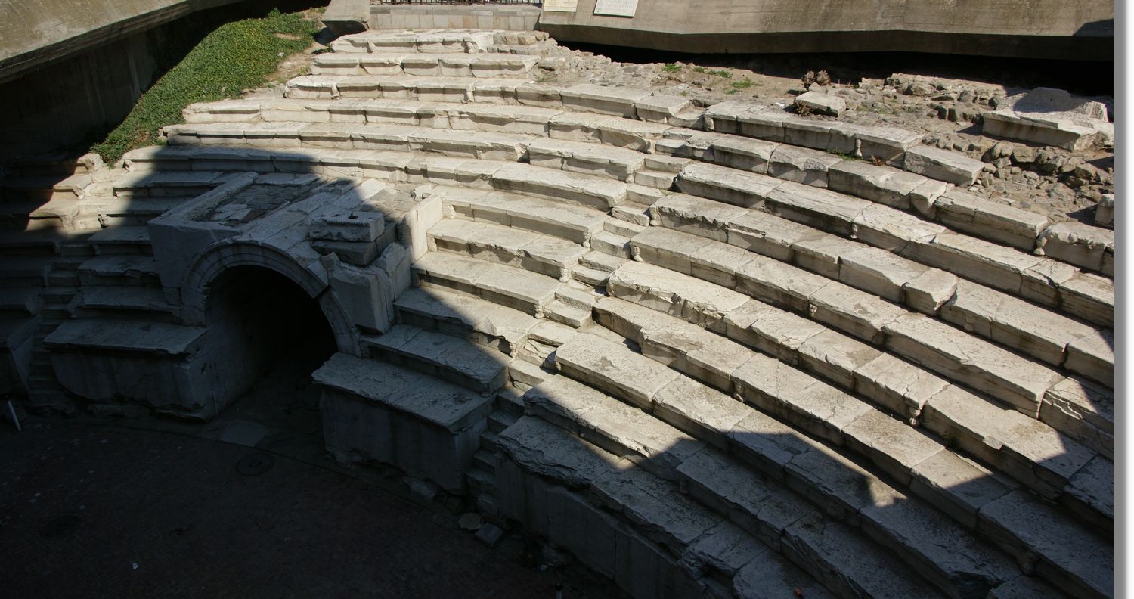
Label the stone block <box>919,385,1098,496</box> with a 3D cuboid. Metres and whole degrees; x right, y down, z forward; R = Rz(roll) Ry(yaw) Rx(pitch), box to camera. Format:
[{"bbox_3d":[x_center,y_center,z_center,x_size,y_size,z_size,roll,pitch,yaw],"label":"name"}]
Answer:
[{"bbox_3d":[5.670,1.800,11.080,0.680,0.390,1.900,-17,31,-31],"label":"stone block"}]

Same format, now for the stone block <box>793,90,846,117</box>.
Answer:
[{"bbox_3d":[5.230,-4.040,17.600,0.830,0.230,0.760,17,31,30],"label":"stone block"}]

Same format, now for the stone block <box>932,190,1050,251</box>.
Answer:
[{"bbox_3d":[6.690,-1.270,13.450,0.550,0.410,1.530,-22,34,-38],"label":"stone block"}]

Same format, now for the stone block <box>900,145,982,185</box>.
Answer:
[{"bbox_3d":[6.410,-2.300,14.560,0.460,0.360,1.200,-19,32,-33],"label":"stone block"}]

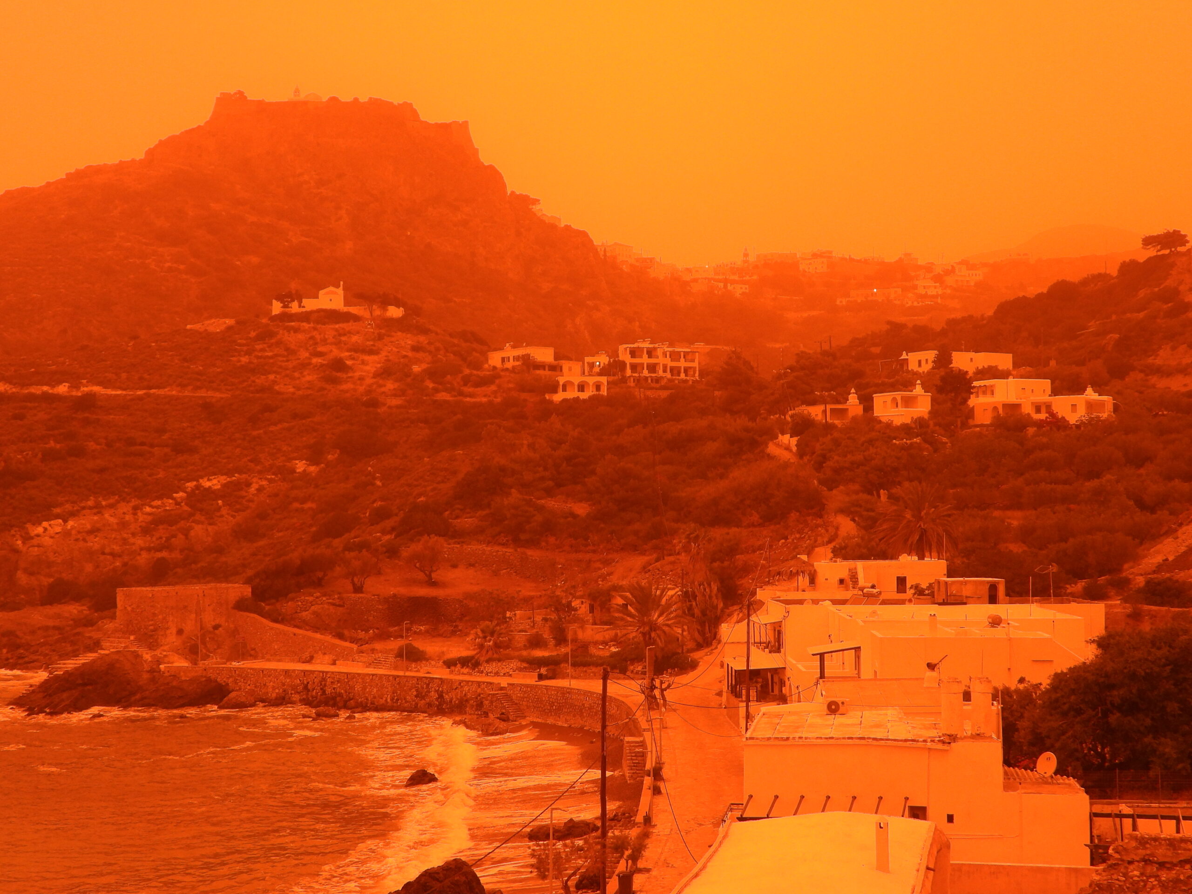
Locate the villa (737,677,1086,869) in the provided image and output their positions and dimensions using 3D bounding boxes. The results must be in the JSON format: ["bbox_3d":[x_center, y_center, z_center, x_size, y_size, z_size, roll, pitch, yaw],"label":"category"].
[{"bbox_3d":[10.650,10.420,58.000,10.800,6.100,7.200,0,-1,9],"label":"villa"}]

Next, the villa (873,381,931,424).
[{"bbox_3d":[43.200,-6.100,243.000,5.800,6.000,6.000,0,-1,-28],"label":"villa"}]

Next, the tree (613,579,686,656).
[{"bbox_3d":[4.540,14.610,146.000,6.200,6.900,6.200,0,-1,0],"label":"tree"}]

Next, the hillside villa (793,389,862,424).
[{"bbox_3d":[32.600,-5.500,243.000,6.600,5.000,8.600,0,-1,-20],"label":"hillside villa"}]

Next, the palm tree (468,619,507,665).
[{"bbox_3d":[-9.580,17.310,152.000,3.500,3.900,3.500,0,-1,0],"label":"palm tree"}]

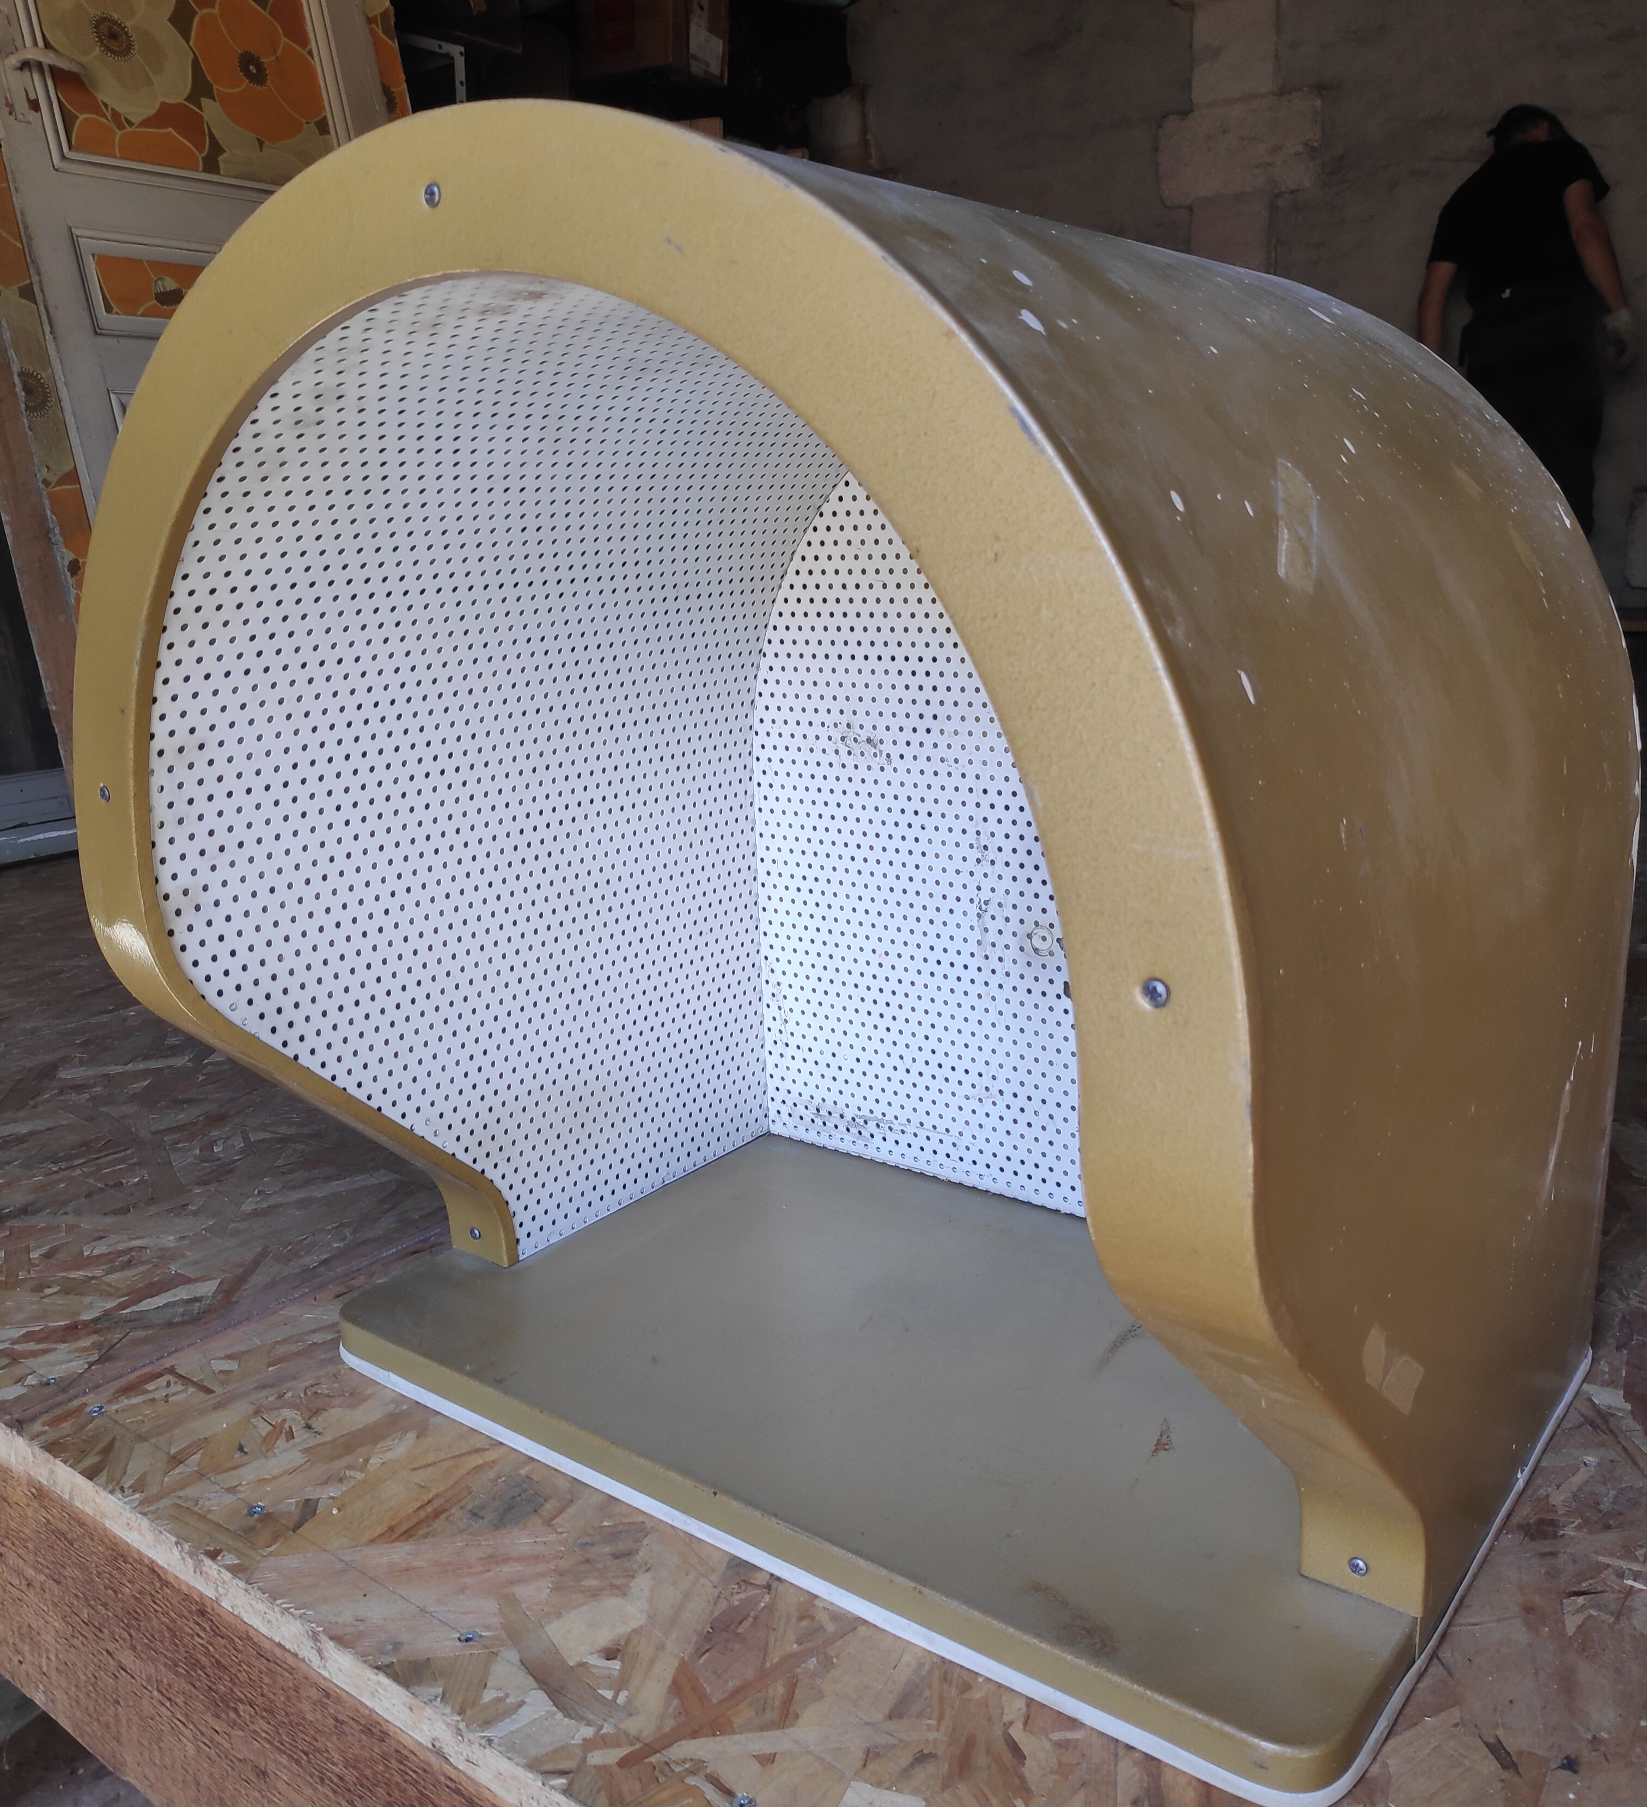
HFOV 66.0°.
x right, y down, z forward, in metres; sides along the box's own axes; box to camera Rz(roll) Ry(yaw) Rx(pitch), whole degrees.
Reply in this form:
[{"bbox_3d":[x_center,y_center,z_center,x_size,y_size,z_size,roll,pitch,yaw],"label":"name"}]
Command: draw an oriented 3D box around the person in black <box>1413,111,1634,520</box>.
[{"bbox_3d":[2.223,-1.630,4.074,0.630,1.660,0.380,5,17,21],"label":"person in black"}]

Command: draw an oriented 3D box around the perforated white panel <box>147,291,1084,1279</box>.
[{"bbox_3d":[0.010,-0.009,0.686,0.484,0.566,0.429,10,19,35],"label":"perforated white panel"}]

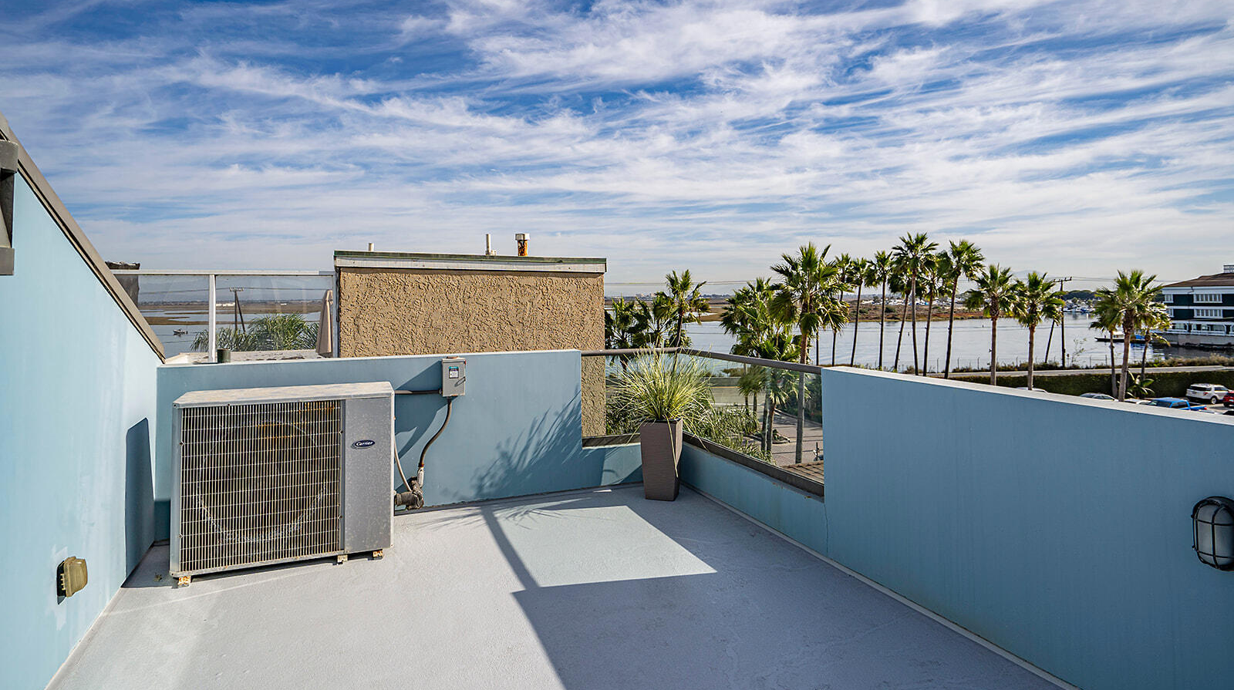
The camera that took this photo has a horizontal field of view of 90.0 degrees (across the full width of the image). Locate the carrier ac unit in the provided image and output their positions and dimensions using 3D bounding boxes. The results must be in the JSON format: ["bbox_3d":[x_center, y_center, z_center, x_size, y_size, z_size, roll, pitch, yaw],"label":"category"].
[{"bbox_3d":[-1.670,0.663,3.187,0.957,0.845,0.372,-1,4,-22],"label":"carrier ac unit"}]

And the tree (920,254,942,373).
[{"bbox_3d":[33.285,-2.461,65.471,3.200,14.293,3.200,2,4,27],"label":"tree"}]

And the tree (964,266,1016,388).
[{"bbox_3d":[30.409,-0.248,50.087,4.200,12.488,4.200,2,4,31],"label":"tree"}]

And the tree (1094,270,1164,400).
[{"bbox_3d":[43.622,-0.437,52.890,4.500,11.858,4.500,3,5,39],"label":"tree"}]

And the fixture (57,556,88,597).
[{"bbox_3d":[-2.266,0.964,2.572,0.065,0.135,0.120,-2,4,-25],"label":"fixture"}]

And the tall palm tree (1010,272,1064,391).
[{"bbox_3d":[34.804,-0.205,51.383,3.900,11.640,3.900,2,5,34],"label":"tall palm tree"}]

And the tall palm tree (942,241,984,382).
[{"bbox_3d":[32.514,-2.348,58.494,3.500,14.991,3.500,2,4,29],"label":"tall palm tree"}]

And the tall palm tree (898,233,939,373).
[{"bbox_3d":[31.118,-3.222,63.925,4.100,16.654,4.100,2,4,26],"label":"tall palm tree"}]

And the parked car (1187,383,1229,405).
[{"bbox_3d":[54.352,4.343,56.478,4.950,1.780,1.980,-2,4,-22],"label":"parked car"}]

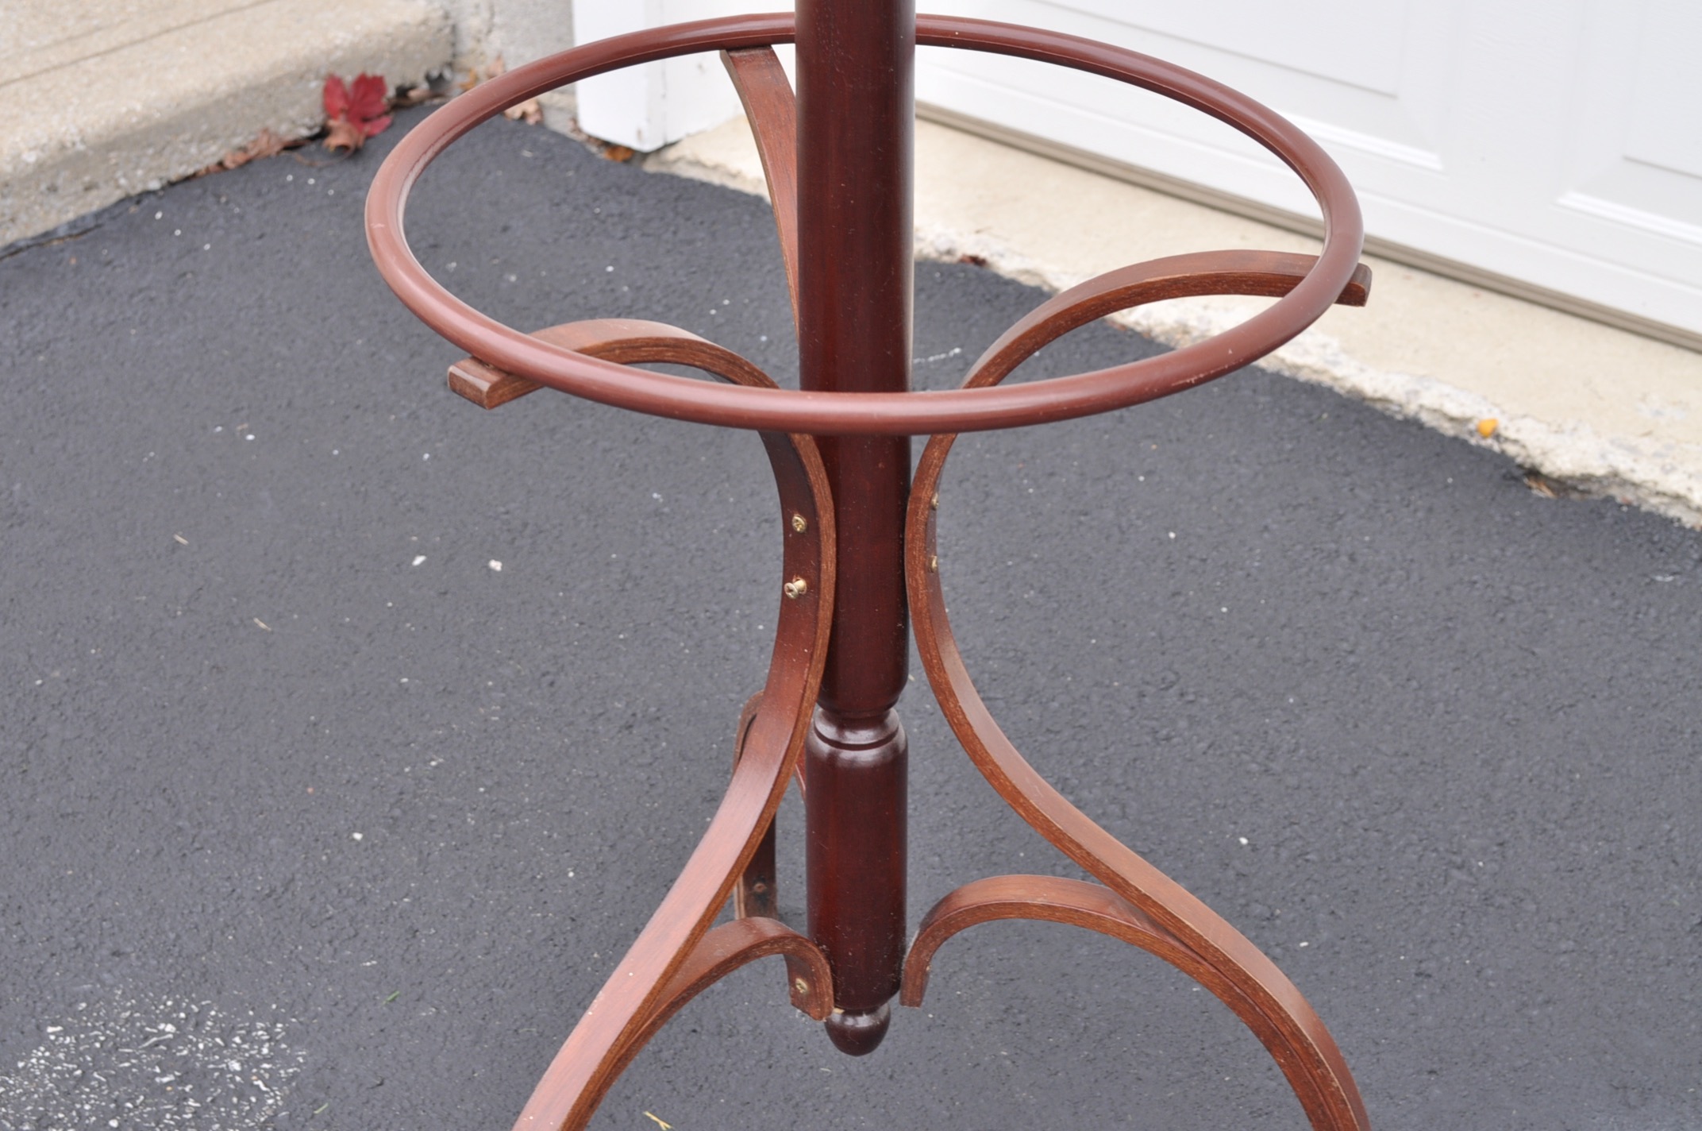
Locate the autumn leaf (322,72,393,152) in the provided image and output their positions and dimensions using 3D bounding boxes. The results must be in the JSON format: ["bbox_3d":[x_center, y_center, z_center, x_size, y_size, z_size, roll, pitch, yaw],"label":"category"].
[{"bbox_3d":[-0.490,-0.461,2.844,0.050,0.055,0.078,27,40,37],"label":"autumn leaf"}]

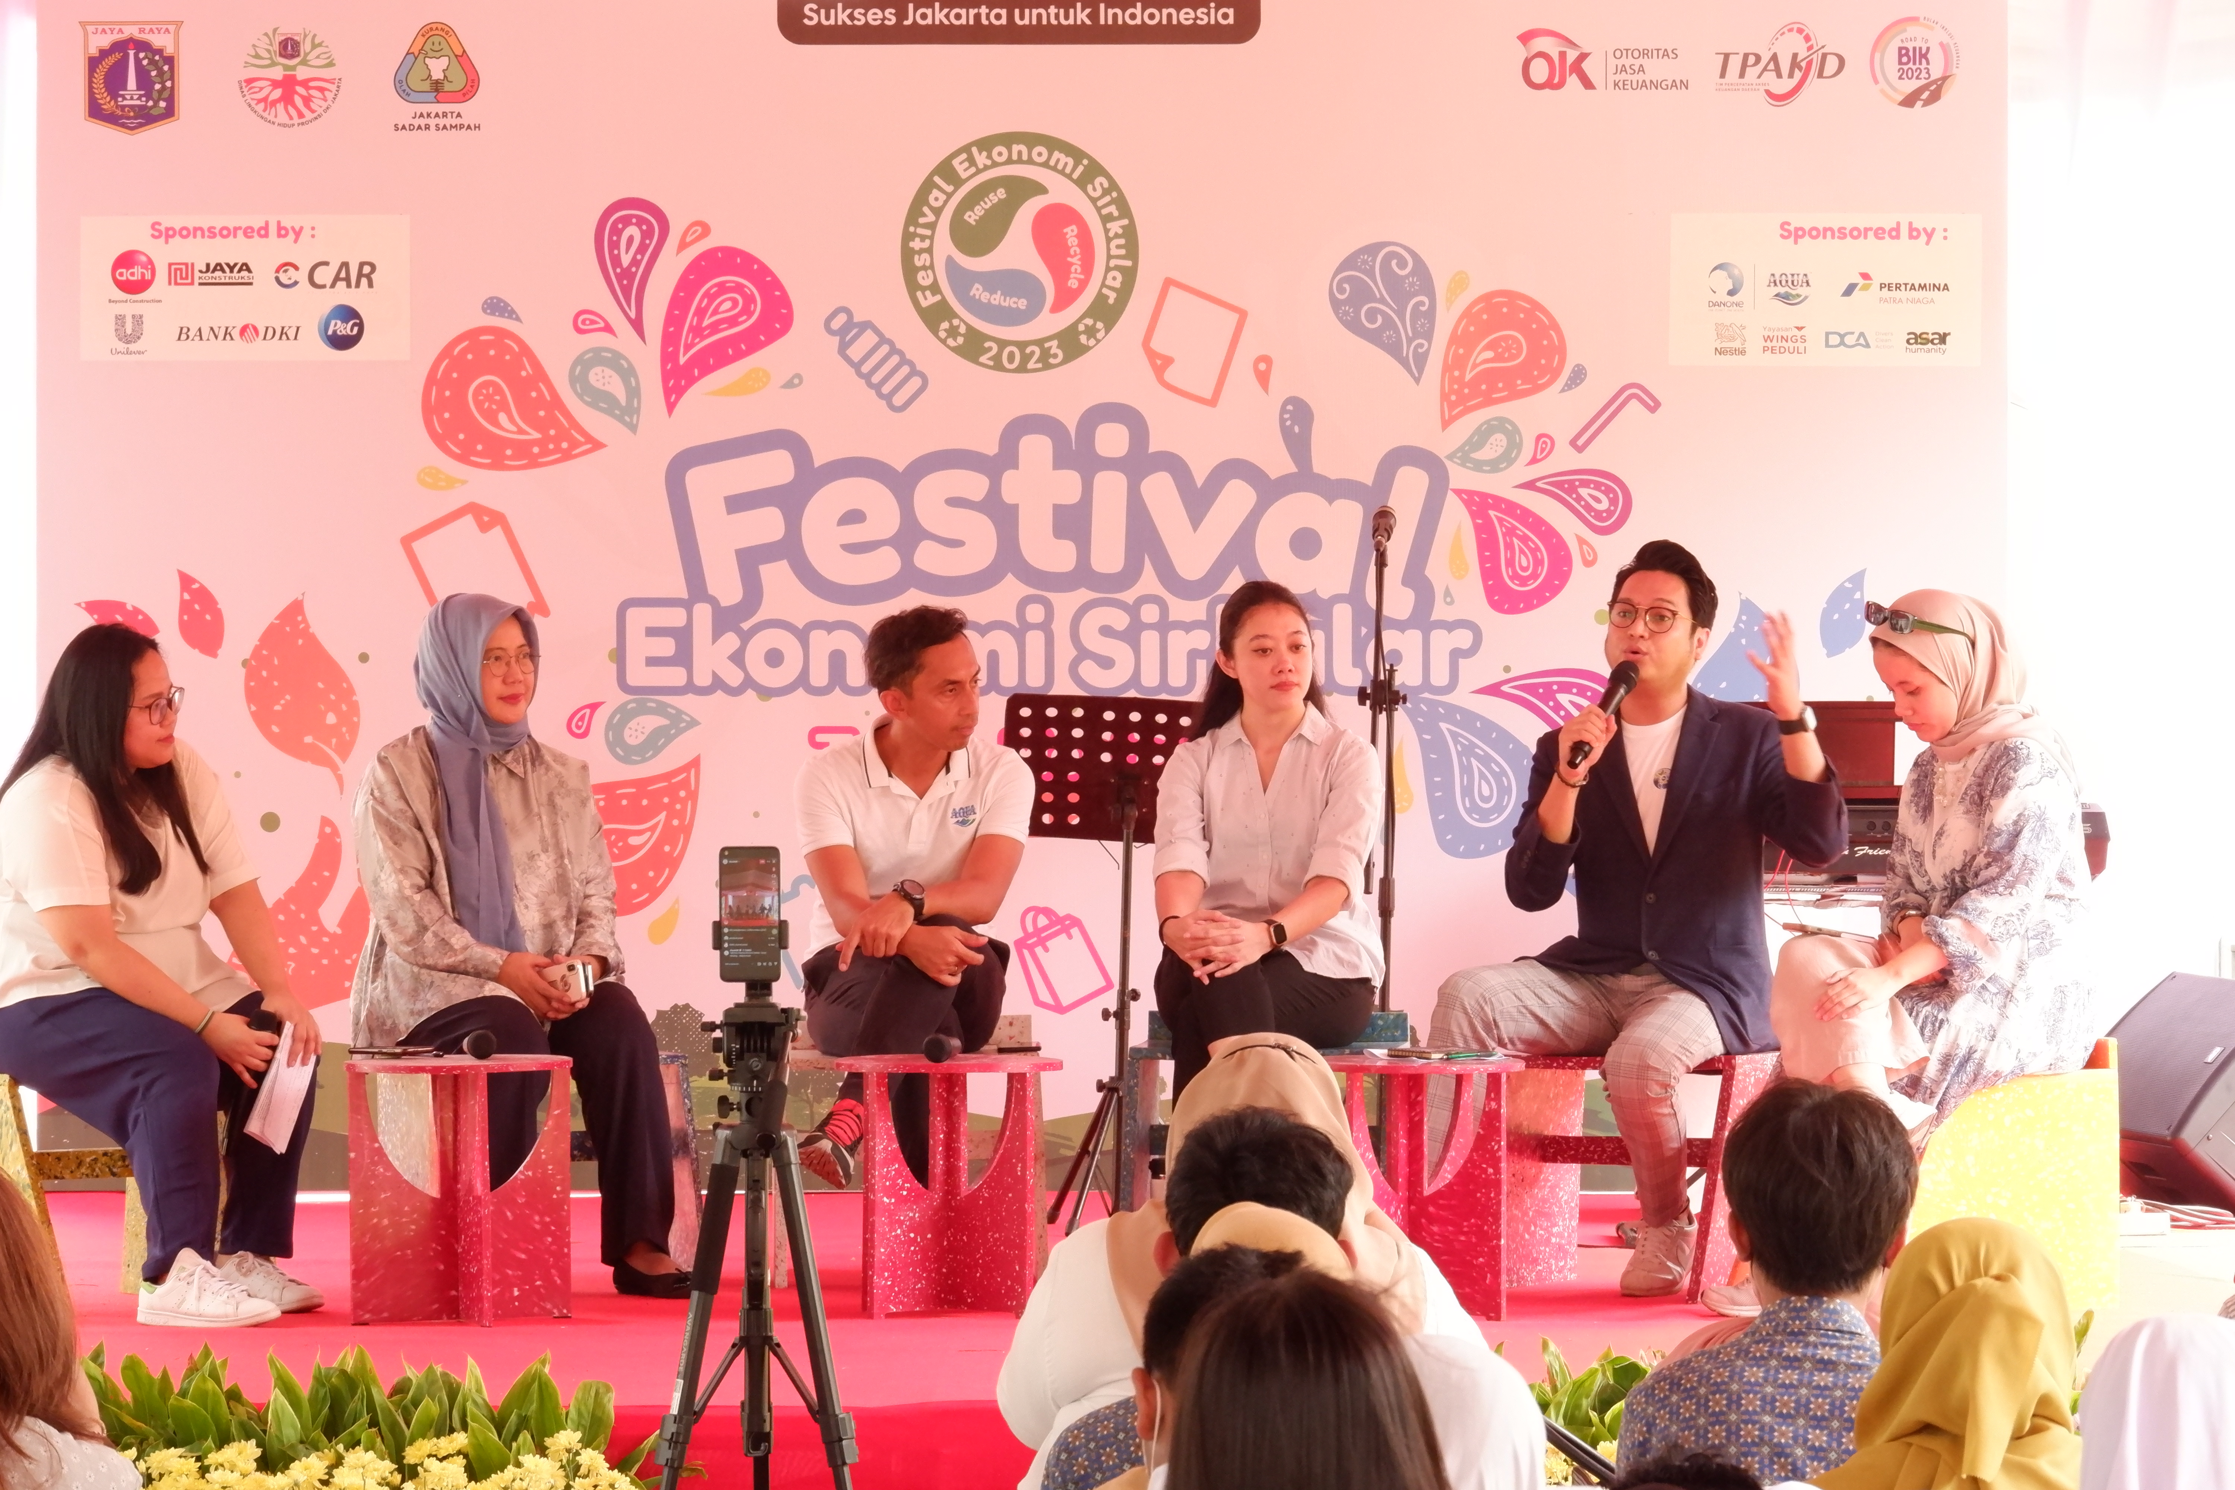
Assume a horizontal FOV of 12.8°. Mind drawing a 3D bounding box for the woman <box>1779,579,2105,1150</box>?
[{"bbox_3d":[1.398,0.367,17.650,0.740,1.275,0.480,-1,1,-30],"label":"woman"}]

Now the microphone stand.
[{"bbox_3d":[0.513,0.272,19.400,0.480,1.410,0.480,0,1,0],"label":"microphone stand"}]

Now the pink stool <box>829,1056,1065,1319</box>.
[{"bbox_3d":[-0.296,0.780,17.620,0.400,0.450,0.400,0,1,0],"label":"pink stool"}]

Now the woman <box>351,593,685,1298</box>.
[{"bbox_3d":[-1.100,0.360,18.220,0.500,1.270,0.680,0,1,-28],"label":"woman"}]

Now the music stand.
[{"bbox_3d":[0.012,0.430,20.000,0.480,1.075,0.420,0,1,0],"label":"music stand"}]

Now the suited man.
[{"bbox_3d":[0.953,0.311,18.150,0.640,1.370,0.680,0,1,18],"label":"suited man"}]

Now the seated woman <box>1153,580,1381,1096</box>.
[{"bbox_3d":[0.272,0.344,18.450,0.450,1.295,0.680,0,1,10],"label":"seated woman"}]

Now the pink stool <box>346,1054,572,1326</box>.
[{"bbox_3d":[-1.152,0.782,17.500,0.400,0.450,0.400,0,1,0],"label":"pink stool"}]

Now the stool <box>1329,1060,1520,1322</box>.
[{"bbox_3d":[0.516,0.781,17.570,0.400,0.450,0.400,0,1,0],"label":"stool"}]

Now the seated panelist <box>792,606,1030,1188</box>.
[{"bbox_3d":[-0.373,0.368,18.350,0.470,1.250,0.680,0,1,-5],"label":"seated panelist"}]

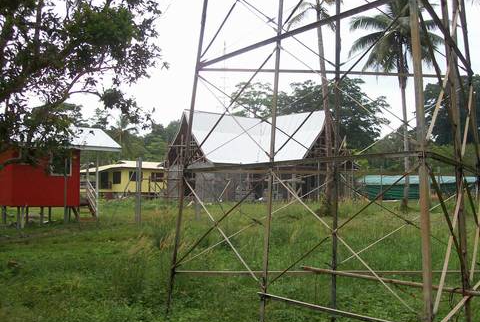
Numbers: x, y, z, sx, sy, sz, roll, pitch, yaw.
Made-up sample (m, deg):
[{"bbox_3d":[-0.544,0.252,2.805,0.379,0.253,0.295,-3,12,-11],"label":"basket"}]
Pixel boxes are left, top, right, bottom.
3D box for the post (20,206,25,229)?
[{"bbox_3d":[-8.706,2.256,25.000,0.110,0.950,0.110,0,-3,0],"label":"post"}]

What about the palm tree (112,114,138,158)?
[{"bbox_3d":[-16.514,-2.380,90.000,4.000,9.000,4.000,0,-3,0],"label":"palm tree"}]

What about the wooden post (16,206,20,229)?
[{"bbox_3d":[-8.858,2.276,25.000,0.120,0.950,0.120,0,-3,0],"label":"wooden post"}]

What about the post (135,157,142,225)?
[{"bbox_3d":[-4.310,1.295,26.500,0.220,2.900,0.220,0,-3,0],"label":"post"}]

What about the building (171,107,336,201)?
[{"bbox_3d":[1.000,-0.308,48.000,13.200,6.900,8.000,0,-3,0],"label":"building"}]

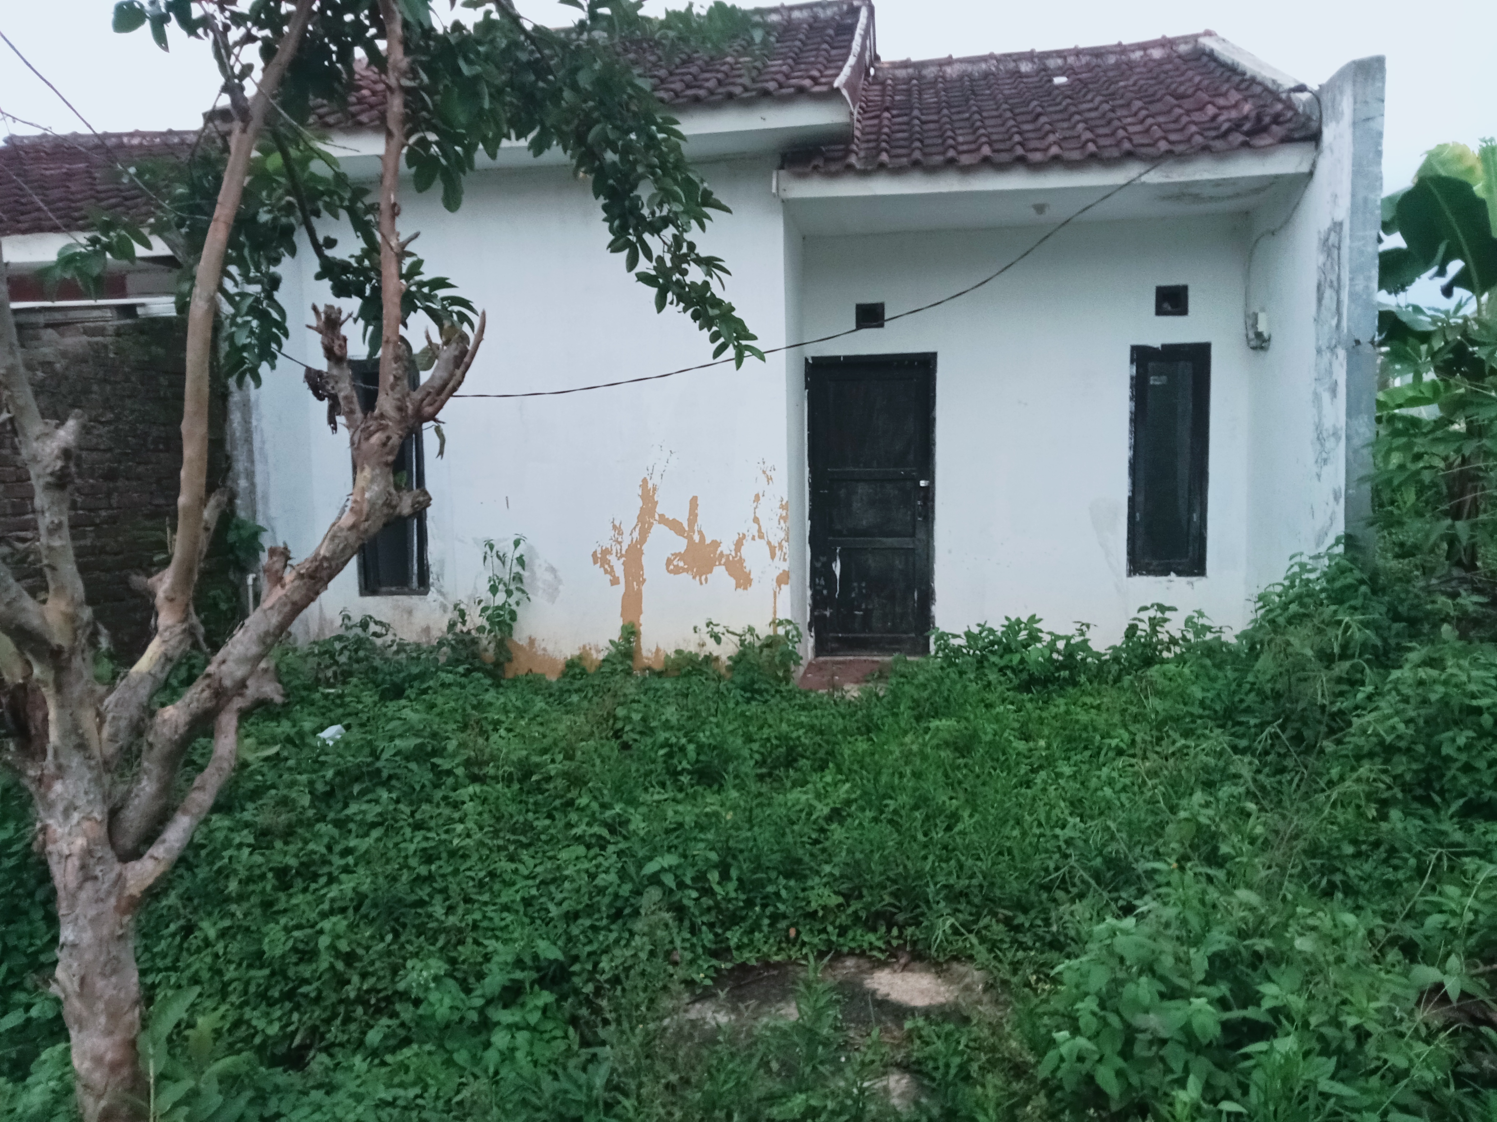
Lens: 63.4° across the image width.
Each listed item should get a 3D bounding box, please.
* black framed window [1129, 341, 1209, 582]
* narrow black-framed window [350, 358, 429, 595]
[{"bbox_3d":[2.814,-0.665,8.117,0.511,1.555,0.080,0,6,9],"label":"black framed window"},{"bbox_3d":[-2.335,-0.541,7.915,0.486,1.542,0.100,-1,6,8],"label":"narrow black-framed window"}]

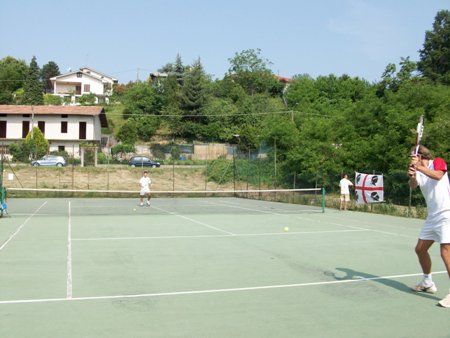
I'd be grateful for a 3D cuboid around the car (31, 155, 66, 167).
[{"bbox_3d":[-20.638,-0.929,52.000,4.100,1.460,1.730,1,-2,-2],"label":"car"}]

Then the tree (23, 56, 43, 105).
[{"bbox_3d":[-40.050,-18.100,92.000,4.200,10.600,4.200,1,-2,0],"label":"tree"}]

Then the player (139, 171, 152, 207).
[{"bbox_3d":[-4.322,1.063,24.100,0.660,1.850,0.500,1,-2,-18],"label":"player"}]

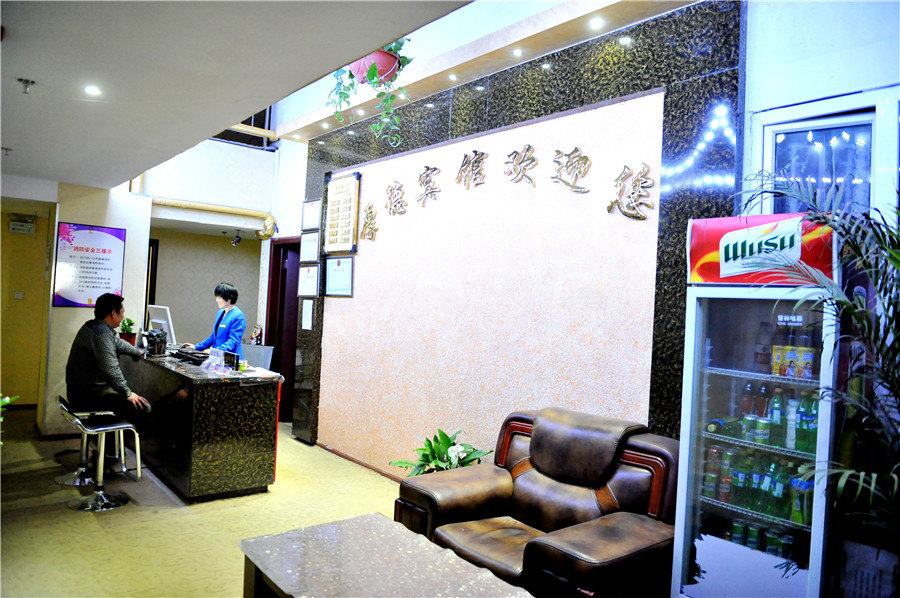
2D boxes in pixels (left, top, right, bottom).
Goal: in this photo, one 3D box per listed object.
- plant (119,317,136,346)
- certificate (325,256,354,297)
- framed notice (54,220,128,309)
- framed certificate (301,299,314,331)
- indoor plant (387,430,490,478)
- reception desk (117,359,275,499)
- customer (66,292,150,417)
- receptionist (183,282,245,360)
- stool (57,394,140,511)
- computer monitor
[{"bbox_3d":[-3.174,0.325,5.898,0.190,0.310,0.190,3,0,-40],"label":"plant"},{"bbox_3d":[-1.056,-0.212,5.754,0.022,0.385,0.507,3,0,-41],"label":"certificate"},{"bbox_3d":[-3.409,-0.302,5.689,0.557,0.773,0.025,3,0,-41],"label":"framed notice"},{"bbox_3d":[-1.435,0.163,6.048,0.020,0.305,0.220,3,0,-40],"label":"framed certificate"},{"bbox_3d":[-0.069,1.172,3.779,0.500,0.650,0.520,3,0,-41],"label":"indoor plant"},{"bbox_3d":[-2.302,0.953,5.188,0.639,0.858,2.331,3,0,-41],"label":"reception desk"},{"bbox_3d":[-2.639,0.651,4.627,0.600,1.340,0.490,3,0,-41],"label":"customer"},{"bbox_3d":[-2.201,0.612,5.723,0.480,1.570,0.660,3,0,-40],"label":"receptionist"},{"bbox_3d":[-2.393,0.998,4.028,0.507,0.755,0.426,3,0,-41],"label":"stool"},{"bbox_3d":[-2.854,0.272,5.929,0.180,0.410,0.490,3,0,-40],"label":"computer monitor"}]

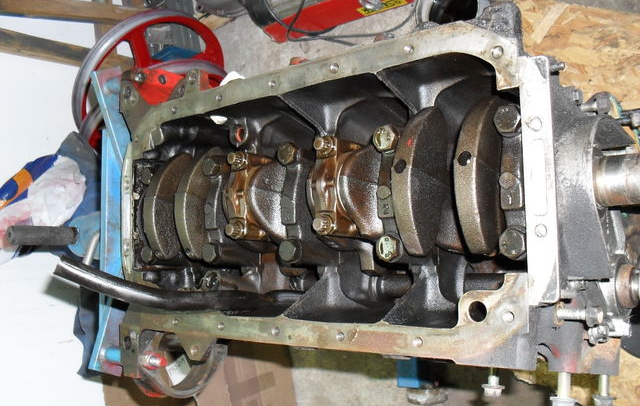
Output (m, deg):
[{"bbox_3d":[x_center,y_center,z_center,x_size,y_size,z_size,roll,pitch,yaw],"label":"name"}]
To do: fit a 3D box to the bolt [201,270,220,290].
[{"bbox_3d":[-0.117,0.082,0.690,0.021,0.014,0.021,-5,85,37],"label":"bolt"}]

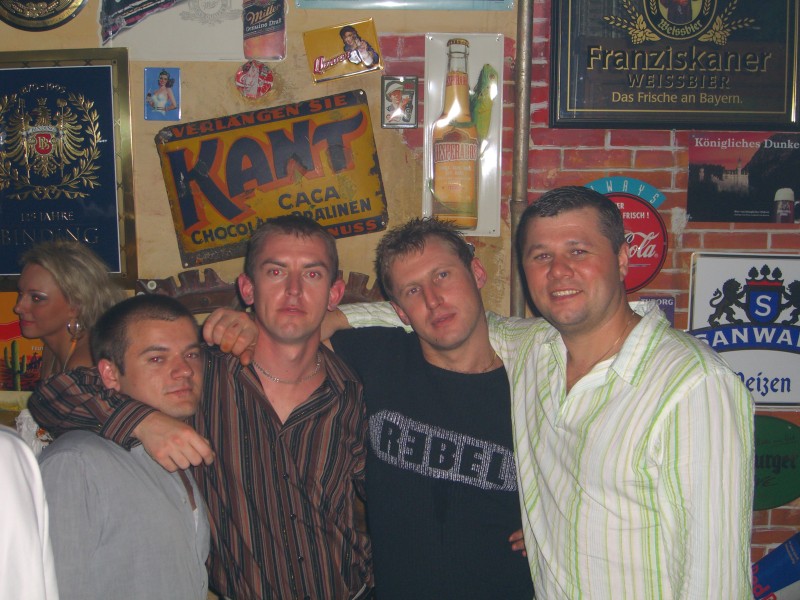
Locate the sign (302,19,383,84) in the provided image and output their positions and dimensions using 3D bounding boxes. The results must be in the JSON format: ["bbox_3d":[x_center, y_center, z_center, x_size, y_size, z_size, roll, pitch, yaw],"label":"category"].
[{"bbox_3d":[-0.152,-0.671,3.551,0.191,0.142,0.010,-11,5,1],"label":"sign"}]

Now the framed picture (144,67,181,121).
[{"bbox_3d":[-0.642,-0.556,3.563,0.099,0.141,0.006,0,5,0],"label":"framed picture"}]

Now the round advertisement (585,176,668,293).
[{"bbox_3d":[0.594,-0.174,3.593,0.279,0.319,0.010,0,5,0],"label":"round advertisement"}]

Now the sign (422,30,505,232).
[{"bbox_3d":[0.171,-0.444,3.565,0.213,0.547,0.020,1,5,0],"label":"sign"}]

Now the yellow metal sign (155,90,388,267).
[{"bbox_3d":[-0.345,-0.329,3.580,0.581,0.384,0.010,-10,5,1],"label":"yellow metal sign"}]

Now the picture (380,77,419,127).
[{"bbox_3d":[0.000,-0.535,3.563,0.100,0.142,0.010,0,5,0],"label":"picture"}]

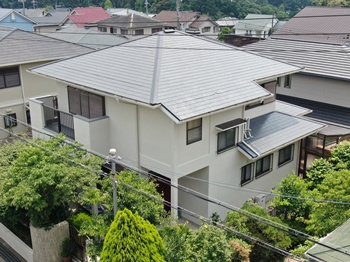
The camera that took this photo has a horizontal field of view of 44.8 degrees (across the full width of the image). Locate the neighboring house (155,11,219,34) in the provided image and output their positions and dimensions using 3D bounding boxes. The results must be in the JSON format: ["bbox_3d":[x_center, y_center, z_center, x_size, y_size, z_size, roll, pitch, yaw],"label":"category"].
[{"bbox_3d":[2.385,-19.042,80.043,8.550,6.466,11.400,-17,25,-42],"label":"neighboring house"}]

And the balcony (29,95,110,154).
[{"bbox_3d":[-4.462,-0.233,17.760,0.938,1.574,4.790,-17,25,-42],"label":"balcony"}]

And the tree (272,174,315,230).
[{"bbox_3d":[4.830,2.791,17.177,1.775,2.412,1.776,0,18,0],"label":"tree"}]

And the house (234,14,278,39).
[{"bbox_3d":[15.328,-17.925,77.055,6.300,6.094,6.930,-17,25,-42],"label":"house"}]

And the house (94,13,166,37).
[{"bbox_3d":[-8.701,-19.926,83.382,8.700,6.160,13.800,-14,23,-37],"label":"house"}]

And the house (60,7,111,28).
[{"bbox_3d":[-16.497,-20.130,82.562,9.600,7.120,8.100,-17,25,-42],"label":"house"}]

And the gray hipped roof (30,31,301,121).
[{"bbox_3d":[0.056,-3.220,18.512,9.231,2.255,9.241,-17,25,-42],"label":"gray hipped roof"}]

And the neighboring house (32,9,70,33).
[{"bbox_3d":[-24.511,-20.774,85.023,9.300,6.880,9.000,-7,19,-21],"label":"neighboring house"}]

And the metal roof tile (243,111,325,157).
[{"bbox_3d":[4.423,-0.125,18.772,6.365,0.871,1.809,-17,25,-42],"label":"metal roof tile"}]

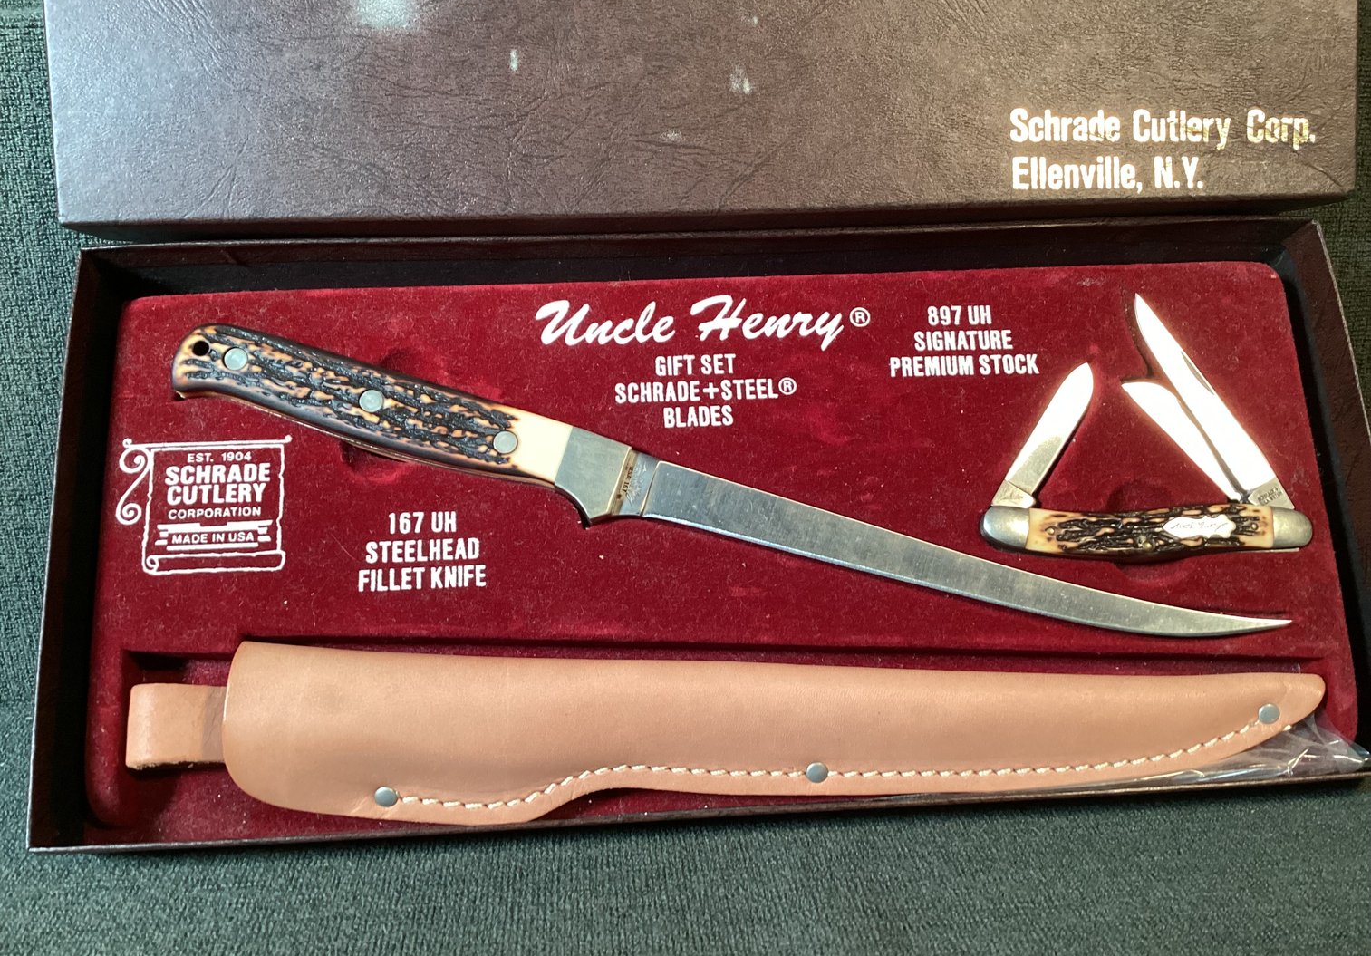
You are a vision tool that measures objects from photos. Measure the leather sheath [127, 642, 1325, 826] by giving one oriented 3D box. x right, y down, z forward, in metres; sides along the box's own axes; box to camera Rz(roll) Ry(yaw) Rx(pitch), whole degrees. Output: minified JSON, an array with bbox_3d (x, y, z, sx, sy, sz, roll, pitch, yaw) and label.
[{"bbox_3d":[0.015,0.066,0.307,0.304,0.022,0.043,2,73,-3],"label":"leather sheath"}]

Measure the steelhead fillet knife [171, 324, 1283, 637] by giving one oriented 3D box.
[{"bbox_3d":[0.011,0.010,0.326,0.305,0.018,0.026,15,74,1],"label":"steelhead fillet knife"}]

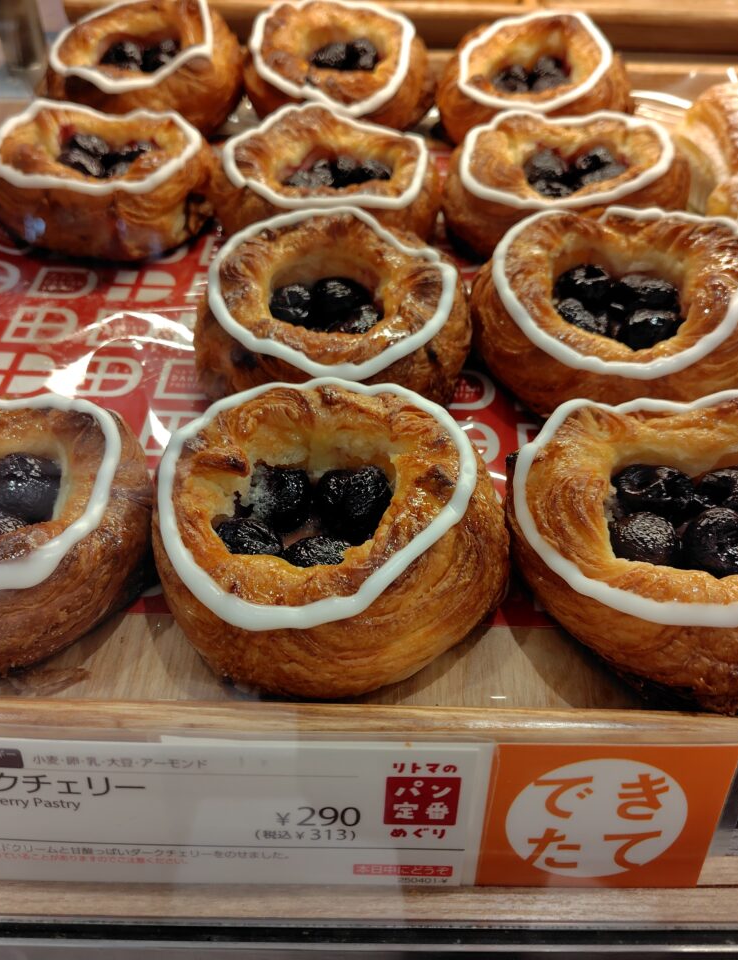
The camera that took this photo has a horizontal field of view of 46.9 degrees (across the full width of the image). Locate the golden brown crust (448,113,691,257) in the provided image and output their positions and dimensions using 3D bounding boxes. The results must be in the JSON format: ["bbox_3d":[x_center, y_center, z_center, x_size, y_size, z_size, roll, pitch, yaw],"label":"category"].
[{"bbox_3d":[0.080,-0.120,0.346,0.098,0.037,0.077,2,50,1],"label":"golden brown crust"}]

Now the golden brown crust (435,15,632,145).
[{"bbox_3d":[0.078,-0.192,0.406,0.091,0.037,0.083,2,50,1],"label":"golden brown crust"}]

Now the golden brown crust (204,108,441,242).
[{"bbox_3d":[-0.015,-0.118,0.343,0.093,0.037,0.085,2,50,1],"label":"golden brown crust"}]

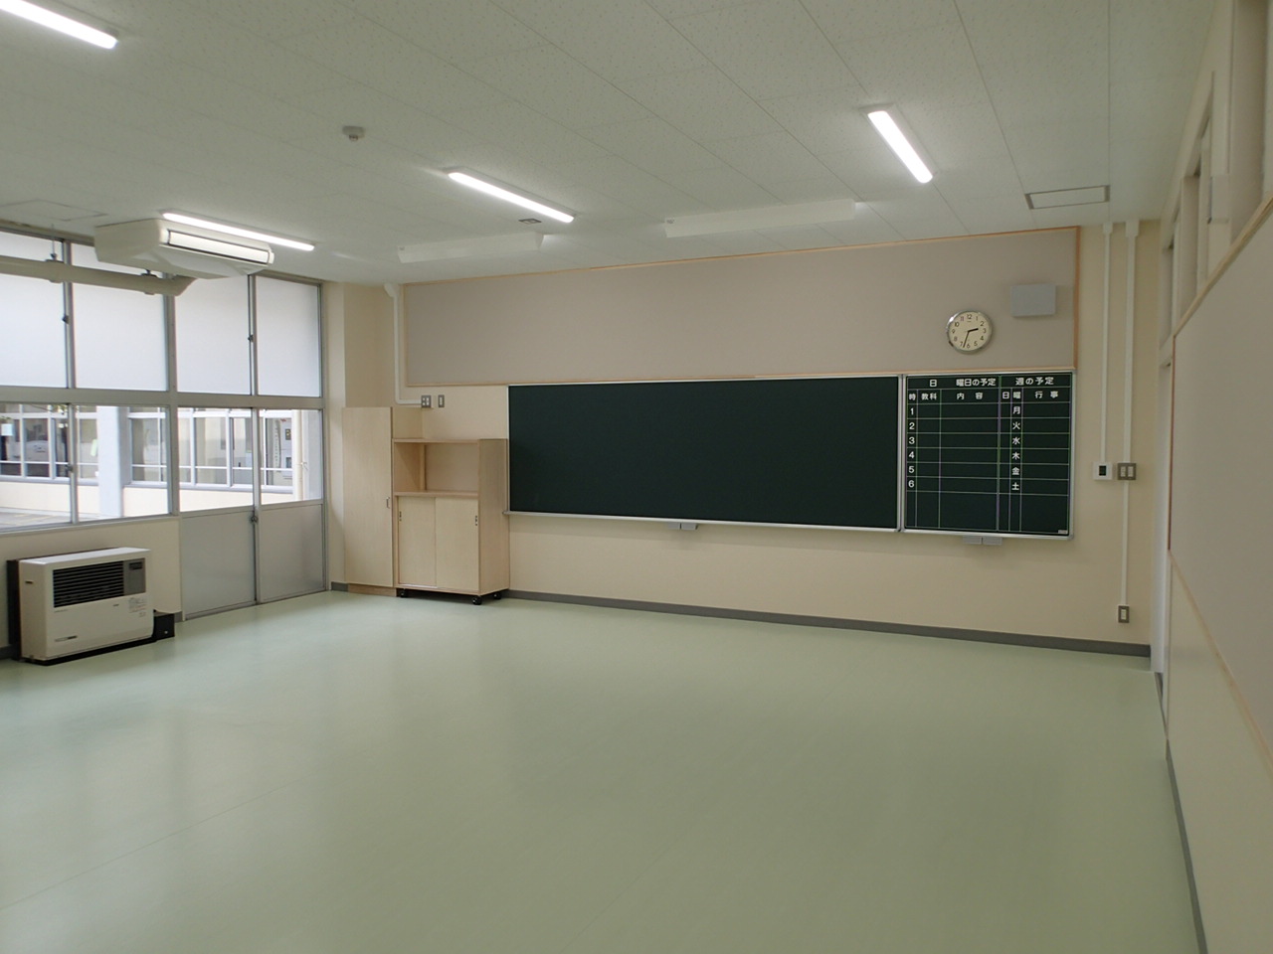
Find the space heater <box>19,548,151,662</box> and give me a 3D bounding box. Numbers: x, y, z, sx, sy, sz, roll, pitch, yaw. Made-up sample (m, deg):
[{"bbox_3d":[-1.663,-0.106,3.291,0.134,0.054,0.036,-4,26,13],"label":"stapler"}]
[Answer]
[{"bbox_3d":[-3.891,0.897,6.528,0.301,0.683,0.774,1,3,27],"label":"space heater"}]

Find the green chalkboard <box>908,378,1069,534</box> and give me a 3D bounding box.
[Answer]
[{"bbox_3d":[2.548,-0.162,6.734,1.190,1.202,0.063,1,3,27],"label":"green chalkboard"}]

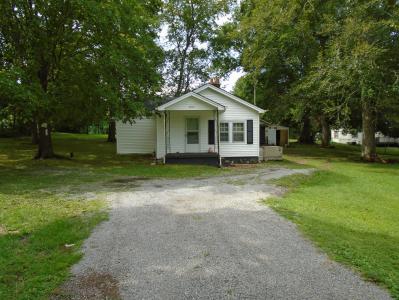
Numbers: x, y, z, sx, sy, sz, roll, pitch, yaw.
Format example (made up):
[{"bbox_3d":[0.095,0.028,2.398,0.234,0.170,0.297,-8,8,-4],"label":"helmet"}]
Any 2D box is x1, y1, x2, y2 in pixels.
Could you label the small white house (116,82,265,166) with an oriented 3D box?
[{"bbox_3d":[-1.200,-1.673,20.944,10.000,4.700,11.200,0,3,0],"label":"small white house"}]

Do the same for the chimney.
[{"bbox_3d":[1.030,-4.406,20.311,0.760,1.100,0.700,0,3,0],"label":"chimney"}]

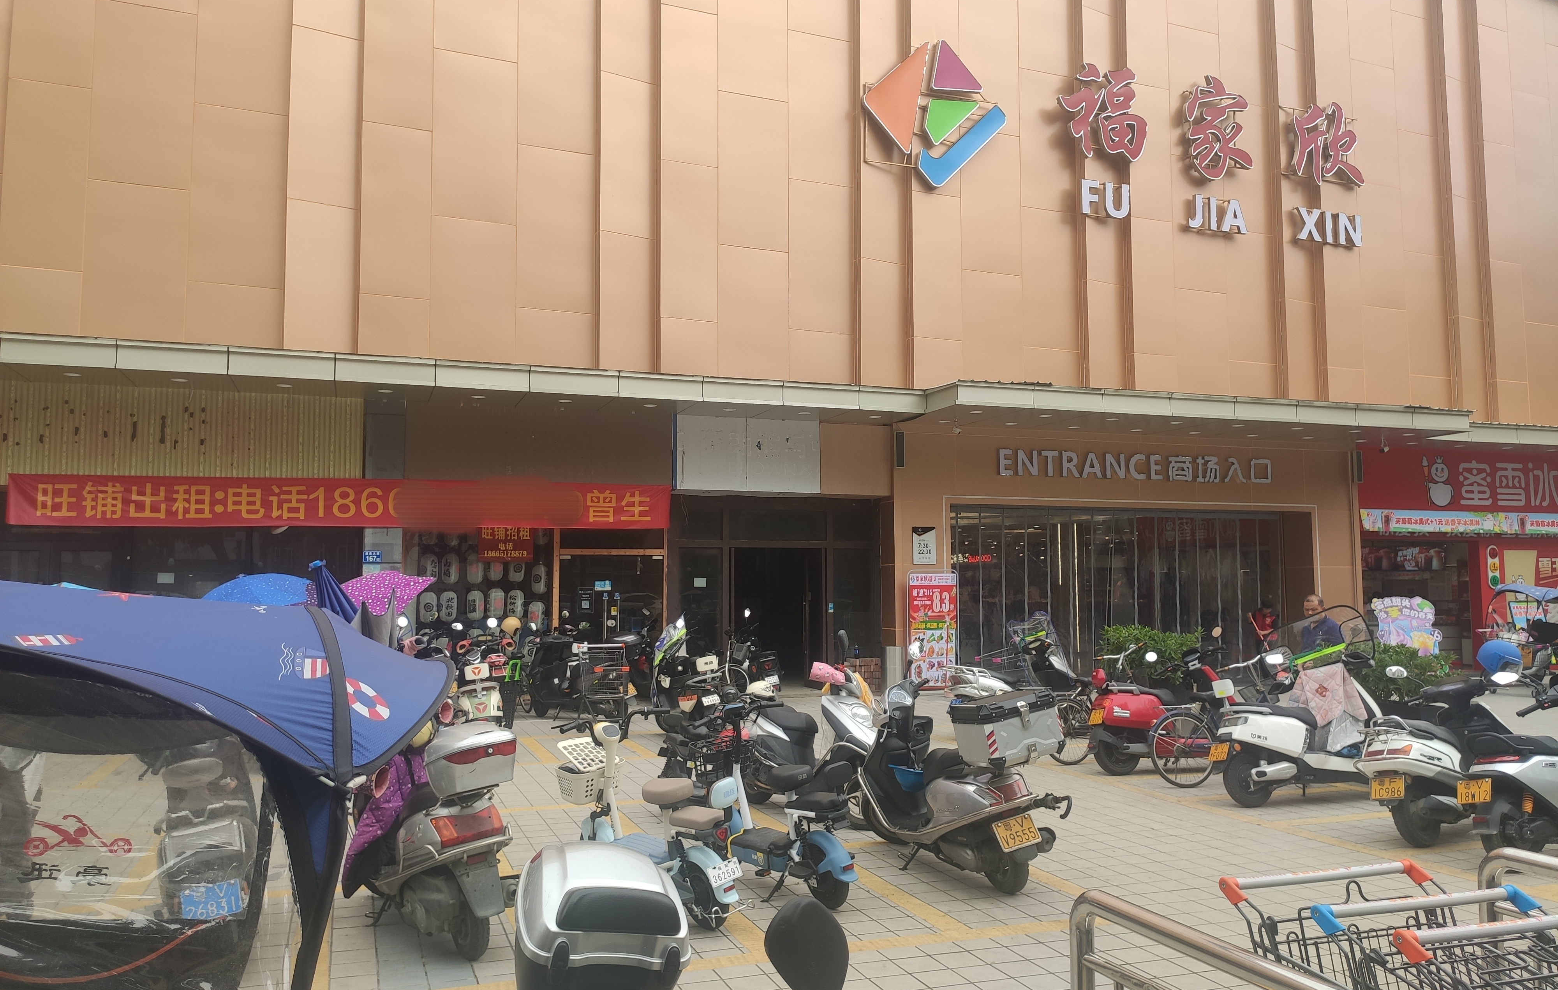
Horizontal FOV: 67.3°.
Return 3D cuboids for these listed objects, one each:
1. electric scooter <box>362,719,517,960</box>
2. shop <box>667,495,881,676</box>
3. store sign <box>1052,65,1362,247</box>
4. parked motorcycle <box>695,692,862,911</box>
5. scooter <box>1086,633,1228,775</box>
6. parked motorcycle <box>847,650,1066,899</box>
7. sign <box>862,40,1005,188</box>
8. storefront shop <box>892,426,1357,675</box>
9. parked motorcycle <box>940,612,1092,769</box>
[{"bbox_3d":[-1.701,1.555,5.830,0.720,1.150,1.820,2,-5,-25],"label":"electric scooter"},{"bbox_3d":[-0.192,1.580,18.480,3.445,3.000,1.000,1,-5,-20],"label":"shop"},{"bbox_3d":[7.801,-6.050,20.962,6.683,2.824,0.300,1,-5,-20],"label":"store sign"},{"bbox_3d":[-0.024,1.649,6.473,0.640,1.050,1.480,3,-5,-35],"label":"parked motorcycle"},{"bbox_3d":[3.589,1.883,10.513,1.780,1.170,0.700,1,-5,-19],"label":"scooter"},{"bbox_3d":[0.962,1.580,6.936,0.750,1.250,1.850,2,-5,-22],"label":"parked motorcycle"},{"bbox_3d":[2.503,-6.146,19.041,2.595,2.482,0.300,1,-5,-20],"label":"sign"},{"bbox_3d":[6.047,1.100,20.468,9.421,4.220,1.000,1,-5,-20],"label":"storefront shop"},{"bbox_3d":[2.450,1.890,11.750,1.800,1.350,0.720,1,-5,-21],"label":"parked motorcycle"}]

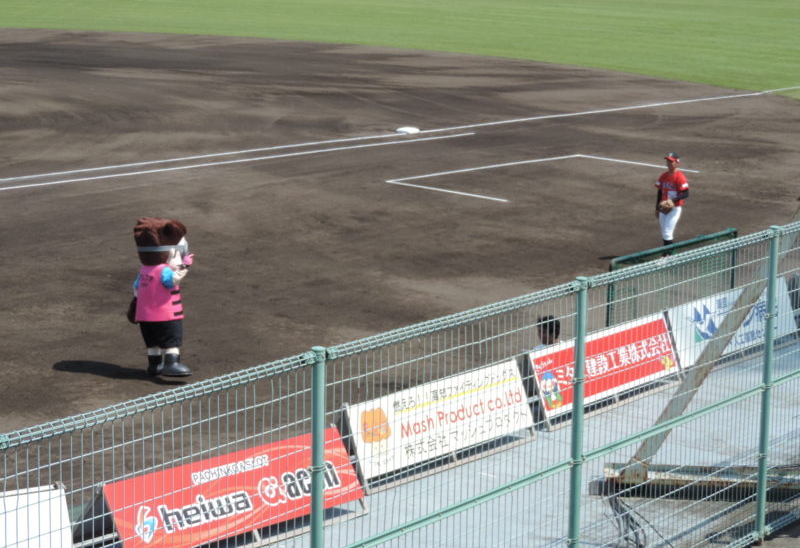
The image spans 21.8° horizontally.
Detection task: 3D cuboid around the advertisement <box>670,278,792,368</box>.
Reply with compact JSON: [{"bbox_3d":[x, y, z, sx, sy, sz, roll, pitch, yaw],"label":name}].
[{"bbox_3d":[2.646,0.376,16.566,0.060,0.465,1.820,-14,-1,40],"label":"advertisement"}]

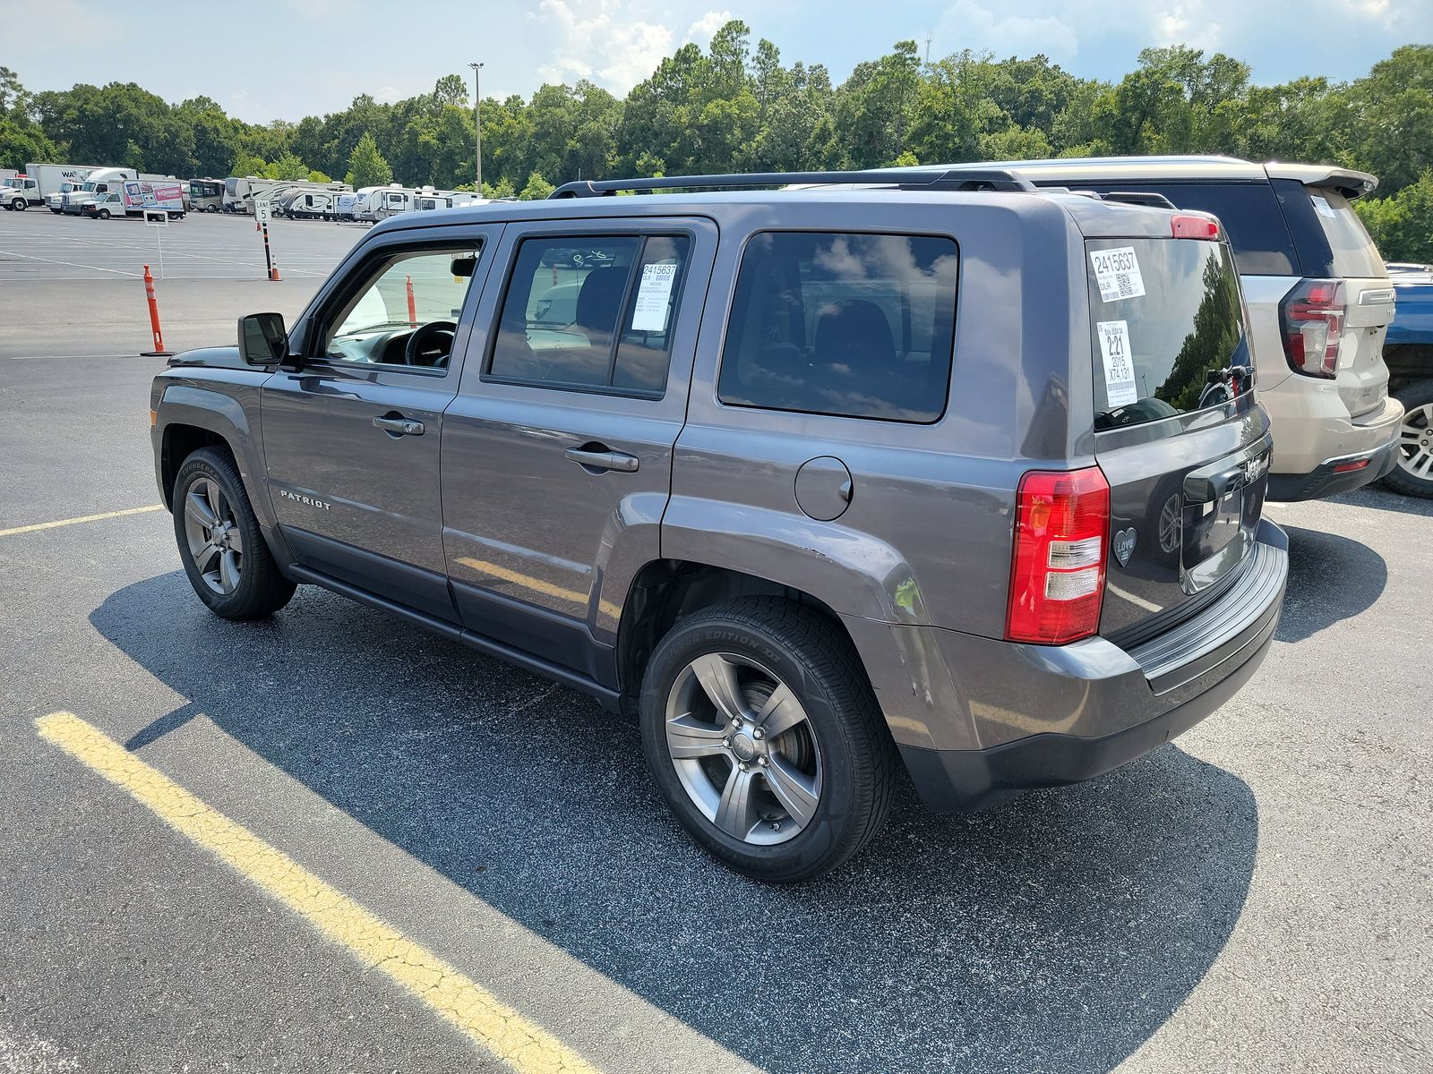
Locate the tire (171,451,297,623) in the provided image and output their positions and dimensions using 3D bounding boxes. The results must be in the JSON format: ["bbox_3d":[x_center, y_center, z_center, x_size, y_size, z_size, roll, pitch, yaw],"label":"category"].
[{"bbox_3d":[-1.955,-0.025,4.042,0.690,0.690,0.225,14,20,36],"label":"tire"}]

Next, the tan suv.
[{"bbox_3d":[1.224,-1.264,6.377,5.350,1.920,2.060,14,20,36],"label":"tan suv"}]

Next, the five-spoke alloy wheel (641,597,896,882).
[{"bbox_3d":[0.114,0.498,2.495,0.690,0.690,0.225,14,20,36],"label":"five-spoke alloy wheel"}]

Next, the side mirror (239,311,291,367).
[{"bbox_3d":[-1.454,-0.650,3.214,0.115,0.175,0.185,14,20,36],"label":"side mirror"}]

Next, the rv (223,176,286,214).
[{"bbox_3d":[-49.194,-38.844,113.890,2.500,3.950,11.600,15,22,39],"label":"rv"}]

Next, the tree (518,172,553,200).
[{"bbox_3d":[-22.169,-42.235,122.802,5.200,5.800,5.000,2,16,0],"label":"tree"}]

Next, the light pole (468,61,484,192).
[{"bbox_3d":[-25.796,-42.922,108.239,1.700,16.200,1.400,2,16,0],"label":"light pole"}]

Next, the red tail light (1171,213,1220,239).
[{"bbox_3d":[1.097,-0.710,2.276,0.060,0.055,0.310,14,20,37],"label":"red tail light"}]

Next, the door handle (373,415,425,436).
[{"bbox_3d":[-0.949,-0.331,2.971,0.235,0.040,0.045,14,20,37],"label":"door handle"}]

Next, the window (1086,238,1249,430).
[{"bbox_3d":[1.143,-0.514,2.404,0.070,0.400,1.270,-5,8,40],"label":"window"}]

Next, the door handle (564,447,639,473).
[{"bbox_3d":[-0.297,-0.196,2.500,0.255,0.050,0.050,14,20,36],"label":"door handle"}]

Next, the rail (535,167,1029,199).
[{"bbox_3d":[0.077,-0.851,2.415,1.430,0.060,0.050,14,20,37],"label":"rail"}]

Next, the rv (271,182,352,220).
[{"bbox_3d":[-41.741,-35.585,106.766,2.450,3.100,8.800,15,22,39],"label":"rv"}]

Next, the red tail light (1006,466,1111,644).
[{"bbox_3d":[0.627,0.030,1.831,0.125,0.325,0.130,14,20,37],"label":"red tail light"}]

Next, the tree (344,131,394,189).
[{"bbox_3d":[-45.555,-47.606,130.000,5.800,10.400,5.800,-5,18,-19],"label":"tree"}]

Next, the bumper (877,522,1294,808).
[{"bbox_3d":[1.086,0.247,2.646,0.560,0.440,1.740,14,20,36],"label":"bumper"}]

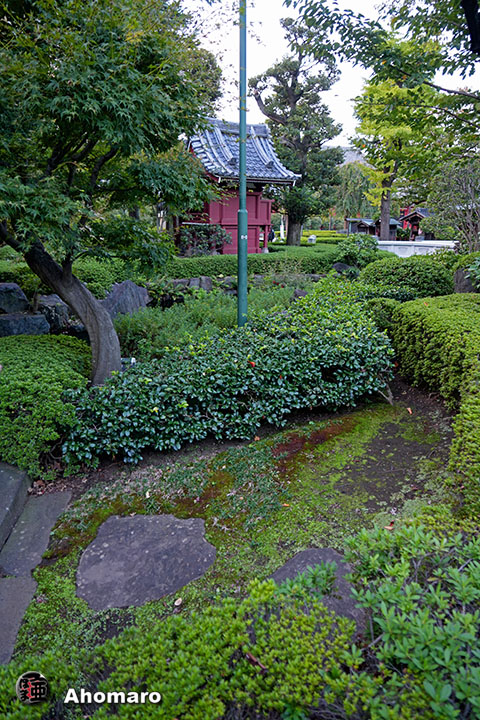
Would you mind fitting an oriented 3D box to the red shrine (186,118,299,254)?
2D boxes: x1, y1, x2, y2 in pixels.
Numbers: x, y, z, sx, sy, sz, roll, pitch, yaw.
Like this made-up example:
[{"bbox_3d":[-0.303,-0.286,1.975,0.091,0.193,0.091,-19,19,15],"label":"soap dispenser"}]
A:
[{"bbox_3d":[-0.303,-6.733,19.066,3.413,4.968,3.996,-10,20,-30],"label":"red shrine"}]

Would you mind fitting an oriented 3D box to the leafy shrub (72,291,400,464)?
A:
[{"bbox_3d":[0.300,0.016,4.314,3.300,0.640,1.500,-11,19,-34],"label":"leafy shrub"}]

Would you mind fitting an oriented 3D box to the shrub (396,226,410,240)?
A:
[{"bbox_3d":[8.250,-6.315,24.212,0.720,0.760,0.700,0,17,0],"label":"shrub"}]

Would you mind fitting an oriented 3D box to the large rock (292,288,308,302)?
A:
[{"bbox_3d":[1.020,-1.025,8.157,0.340,0.370,0.300,0,17,0],"label":"large rock"}]

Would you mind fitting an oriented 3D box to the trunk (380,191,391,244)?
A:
[{"bbox_3d":[7.560,-7.352,24.941,0.500,3.200,0.500,4,16,14],"label":"trunk"}]

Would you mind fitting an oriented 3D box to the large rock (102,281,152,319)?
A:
[{"bbox_3d":[-1.680,-0.841,7.010,0.780,0.690,0.550,0,17,0],"label":"large rock"}]

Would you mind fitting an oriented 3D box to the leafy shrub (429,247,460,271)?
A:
[{"bbox_3d":[5.521,-2.673,12.959,0.850,0.650,0.800,6,17,19],"label":"leafy shrub"}]

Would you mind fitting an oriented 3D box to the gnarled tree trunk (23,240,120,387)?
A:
[{"bbox_3d":[-1.470,-0.367,4.227,0.850,1.270,0.450,0,17,0],"label":"gnarled tree trunk"}]

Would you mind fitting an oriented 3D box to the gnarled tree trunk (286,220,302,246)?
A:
[{"bbox_3d":[2.580,-6.015,22.735,0.720,1.390,0.700,0,17,0],"label":"gnarled tree trunk"}]

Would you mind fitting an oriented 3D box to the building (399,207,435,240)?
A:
[{"bbox_3d":[9.506,-7.285,25.999,1.700,2.200,1.800,12,20,36],"label":"building"}]

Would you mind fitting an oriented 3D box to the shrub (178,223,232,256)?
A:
[{"bbox_3d":[-1.136,-3.986,15.811,1.750,1.100,1.300,0,16,0],"label":"shrub"}]

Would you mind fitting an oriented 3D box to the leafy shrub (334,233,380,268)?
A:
[{"bbox_3d":[2.939,-2.739,12.006,1.150,0.920,1.050,3,16,10],"label":"leafy shrub"}]

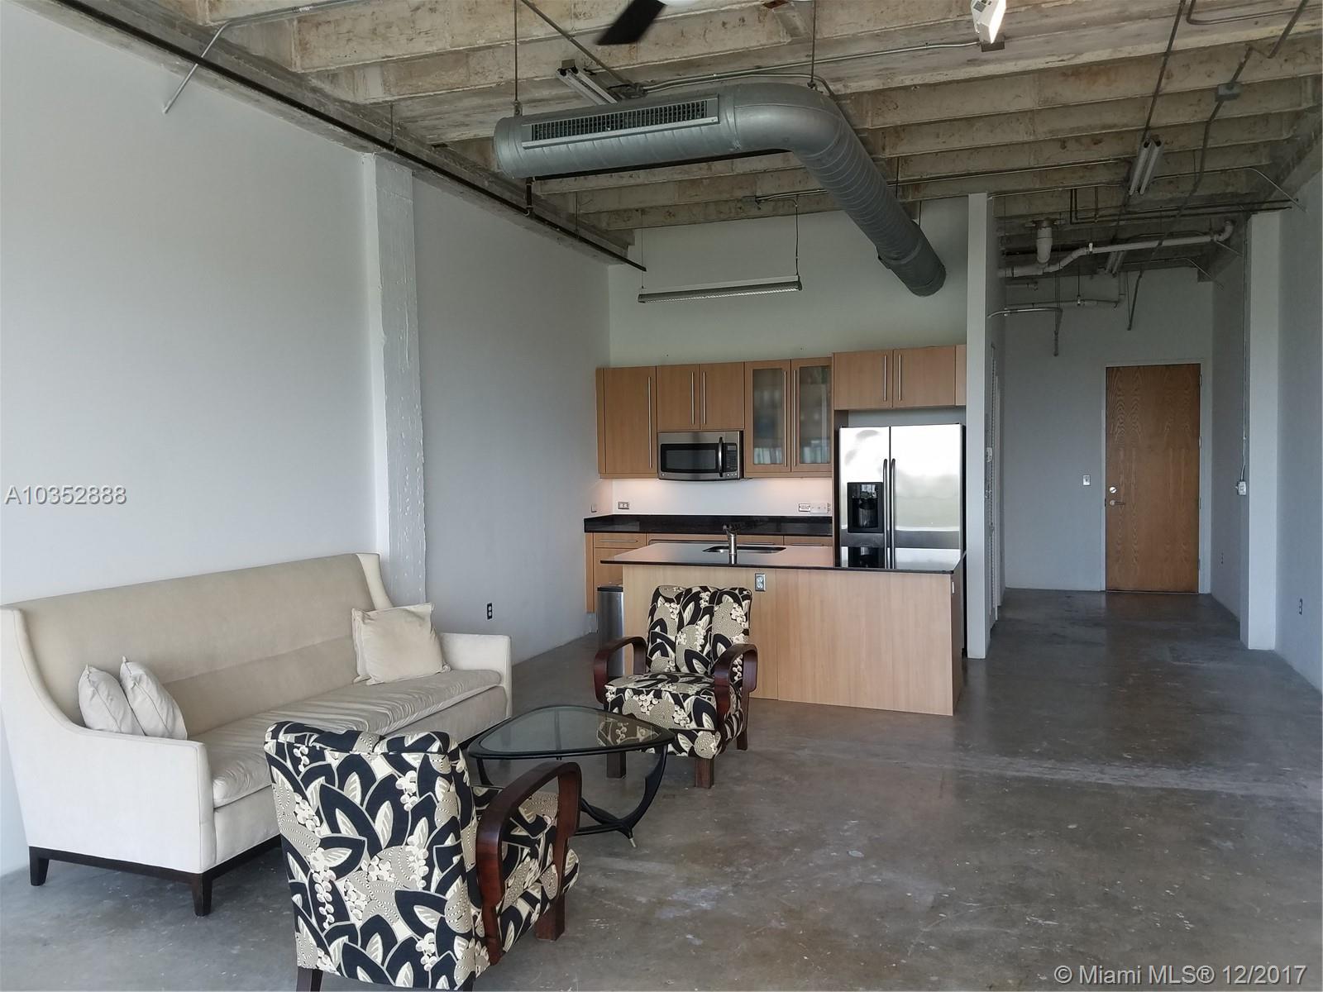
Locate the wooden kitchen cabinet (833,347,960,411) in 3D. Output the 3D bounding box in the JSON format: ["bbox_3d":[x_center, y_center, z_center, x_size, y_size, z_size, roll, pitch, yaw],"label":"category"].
[{"bbox_3d":[1.883,-0.910,7.849,0.972,0.440,0.564,0,3,21],"label":"wooden kitchen cabinet"}]

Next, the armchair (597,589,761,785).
[{"bbox_3d":[0.116,0.972,5.236,0.727,0.883,0.848,0,3,21],"label":"armchair"}]

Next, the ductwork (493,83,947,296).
[{"bbox_3d":[0.759,-1.715,6.386,1.597,0.284,4.599,0,3,21],"label":"ductwork"}]

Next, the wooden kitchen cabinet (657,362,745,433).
[{"bbox_3d":[0.388,-0.846,8.549,0.777,0.552,0.334,0,3,21],"label":"wooden kitchen cabinet"}]

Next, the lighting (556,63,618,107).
[{"bbox_3d":[-0.193,-1.945,4.976,0.120,0.095,1.220,0,3,21],"label":"lighting"}]

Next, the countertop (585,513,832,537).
[{"bbox_3d":[0.443,0.246,8.431,2.115,0.112,0.624,0,3,21],"label":"countertop"}]

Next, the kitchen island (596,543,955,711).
[{"bbox_3d":[0.801,0.827,6.318,2.108,0.899,1.055,0,3,21],"label":"kitchen island"}]

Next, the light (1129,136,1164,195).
[{"bbox_3d":[3.047,-2.078,6.283,0.121,0.086,1.231,0,3,21],"label":"light"}]

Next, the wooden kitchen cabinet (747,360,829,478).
[{"bbox_3d":[1.127,-0.666,8.601,0.754,0.999,0.323,0,3,21],"label":"wooden kitchen cabinet"}]

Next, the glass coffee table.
[{"bbox_3d":[-0.342,1.236,4.216,0.806,0.464,0.798,0,3,21],"label":"glass coffee table"}]

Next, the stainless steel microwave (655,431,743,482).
[{"bbox_3d":[0.396,-0.357,8.833,0.757,0.410,0.424,0,3,21],"label":"stainless steel microwave"}]

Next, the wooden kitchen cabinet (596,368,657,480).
[{"bbox_3d":[-0.262,-0.669,9.149,0.579,1.004,0.308,0,3,21],"label":"wooden kitchen cabinet"}]

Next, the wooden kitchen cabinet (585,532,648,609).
[{"bbox_3d":[-0.269,0.643,8.728,0.571,0.687,0.599,0,3,21],"label":"wooden kitchen cabinet"}]

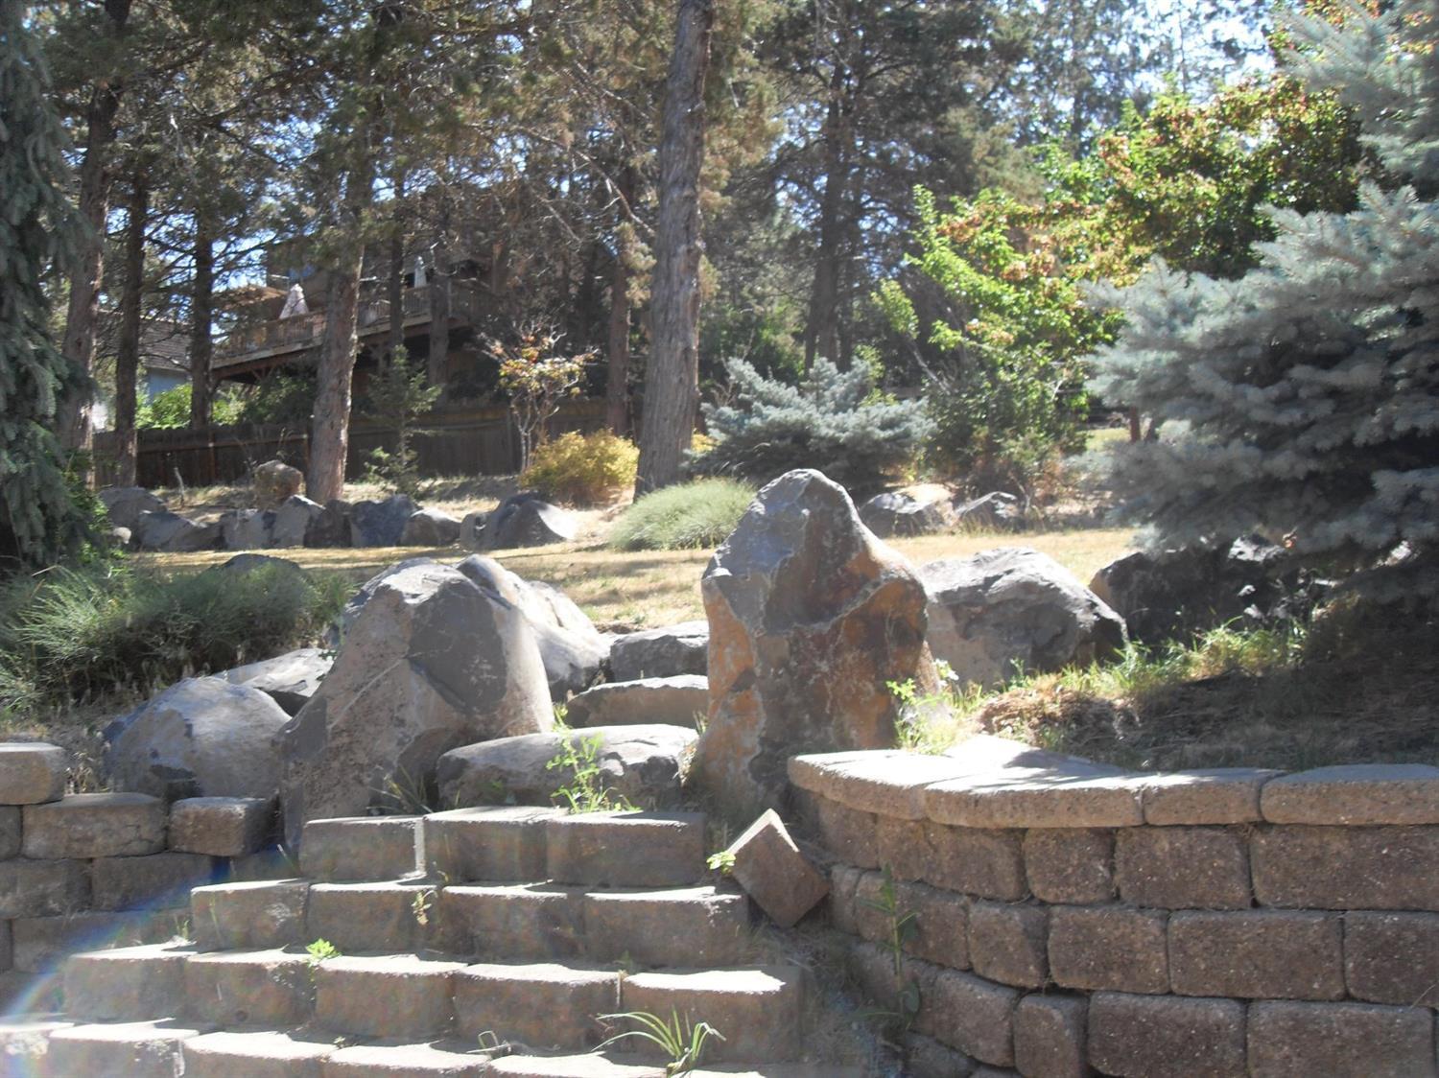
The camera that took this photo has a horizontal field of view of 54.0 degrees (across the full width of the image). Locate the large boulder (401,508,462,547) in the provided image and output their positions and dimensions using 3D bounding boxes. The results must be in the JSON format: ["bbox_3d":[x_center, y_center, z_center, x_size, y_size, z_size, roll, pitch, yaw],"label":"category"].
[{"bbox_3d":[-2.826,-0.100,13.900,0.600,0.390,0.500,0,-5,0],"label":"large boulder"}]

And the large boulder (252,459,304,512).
[{"bbox_3d":[-4.935,-0.603,15.800,0.578,0.553,0.500,1,-4,0],"label":"large boulder"}]

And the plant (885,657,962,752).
[{"bbox_3d":[0.549,0.454,3.800,0.200,0.254,0.180,1,-4,0],"label":"plant"}]

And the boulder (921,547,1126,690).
[{"bbox_3d":[1.025,0.274,4.850,0.710,0.490,0.560,0,-5,-5],"label":"boulder"}]

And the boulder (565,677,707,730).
[{"bbox_3d":[-0.237,0.565,4.700,0.560,0.220,0.440,-1,-5,10],"label":"boulder"}]

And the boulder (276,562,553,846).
[{"bbox_3d":[-0.897,0.487,4.150,0.798,0.827,0.620,0,-5,-12],"label":"boulder"}]

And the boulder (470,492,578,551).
[{"bbox_3d":[-1.781,-0.164,12.900,0.985,0.534,0.700,1,-4,0],"label":"boulder"}]

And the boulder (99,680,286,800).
[{"bbox_3d":[-1.649,0.648,4.500,0.608,0.410,0.500,1,-5,-20],"label":"boulder"}]

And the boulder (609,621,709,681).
[{"bbox_3d":[-0.137,0.414,5.200,0.536,0.221,0.450,-1,-5,-2],"label":"boulder"}]

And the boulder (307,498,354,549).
[{"bbox_3d":[-3.640,-0.142,13.200,0.441,0.473,0.450,1,-4,0],"label":"boulder"}]

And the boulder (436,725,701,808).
[{"bbox_3d":[-0.455,0.697,4.250,0.780,0.270,0.460,-1,-5,10],"label":"boulder"}]

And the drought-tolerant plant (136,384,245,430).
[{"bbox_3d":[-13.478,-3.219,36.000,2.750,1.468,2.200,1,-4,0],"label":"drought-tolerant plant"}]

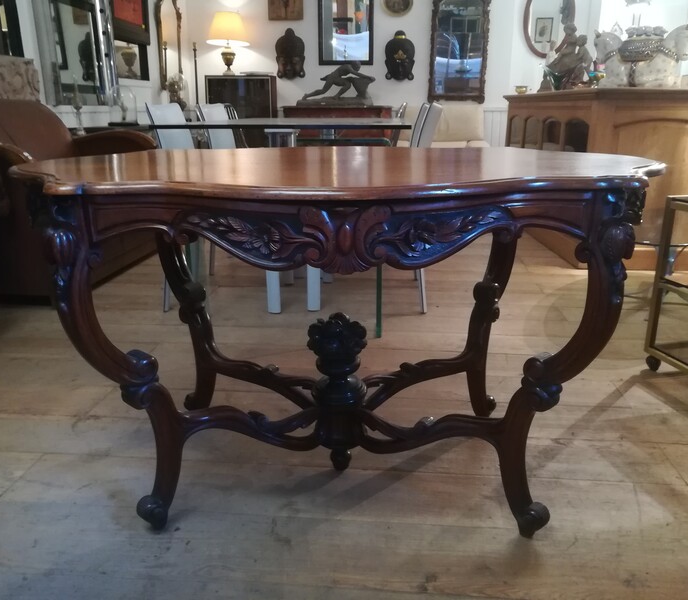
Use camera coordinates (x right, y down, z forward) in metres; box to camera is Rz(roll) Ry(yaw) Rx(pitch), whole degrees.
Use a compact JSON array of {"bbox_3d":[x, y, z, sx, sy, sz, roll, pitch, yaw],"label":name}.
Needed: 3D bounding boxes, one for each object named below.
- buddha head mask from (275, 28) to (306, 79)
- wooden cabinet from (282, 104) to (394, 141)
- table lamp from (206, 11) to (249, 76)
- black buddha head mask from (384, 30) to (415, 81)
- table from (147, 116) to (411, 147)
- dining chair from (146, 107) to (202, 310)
[{"bbox_3d":[-0.487,-2.251,5.505,0.280,0.440,0.140,1,18,2],"label":"buddha head mask"},{"bbox_3d":[-0.049,-1.350,5.611,1.020,0.870,0.460,1,18,3],"label":"wooden cabinet"},{"bbox_3d":[-1.028,-2.275,5.340,0.380,0.550,0.380,0,18,0],"label":"table lamp"},{"bbox_3d":[0.513,-2.231,5.491,0.275,0.435,0.140,1,18,2],"label":"black buddha head mask"},{"bbox_3d":[-0.169,-0.479,3.013,0.930,0.805,1.600,1,18,4],"label":"table"},{"bbox_3d":[-0.510,-0.426,2.710,0.540,0.890,0.460,1,18,4],"label":"dining chair"}]

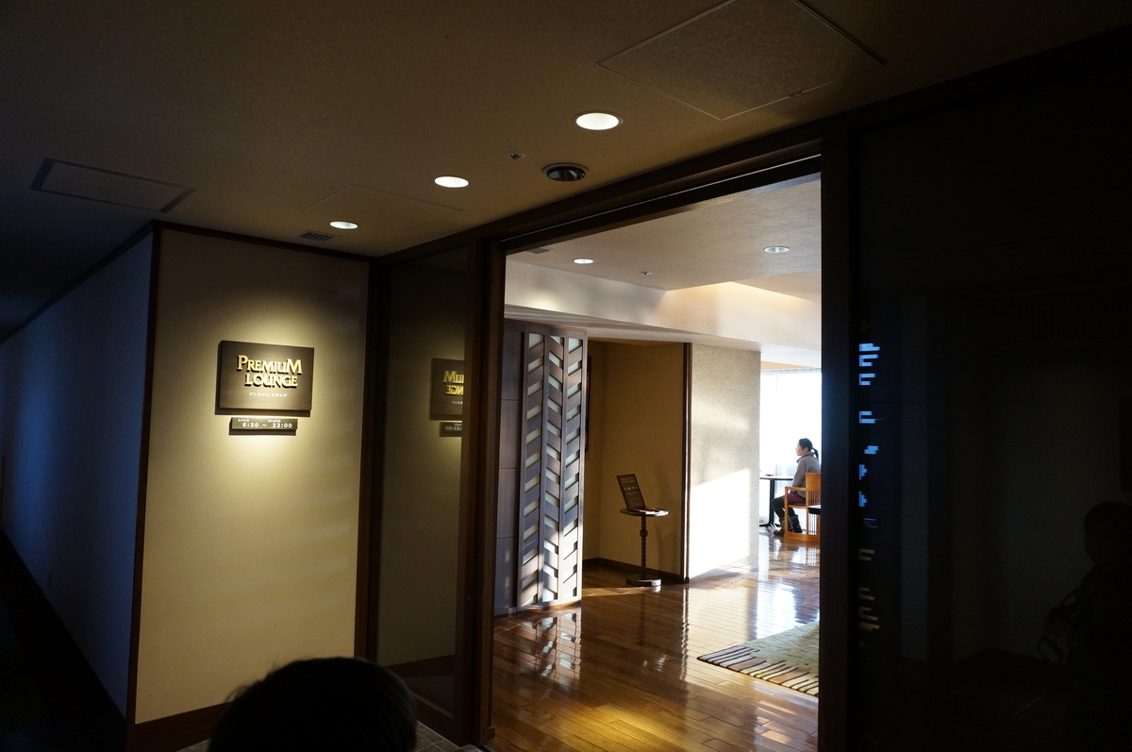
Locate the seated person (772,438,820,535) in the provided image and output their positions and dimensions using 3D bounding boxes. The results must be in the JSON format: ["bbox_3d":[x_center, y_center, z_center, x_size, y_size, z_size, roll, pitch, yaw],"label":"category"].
[{"bbox_3d":[3.081,1.493,10.108,0.480,1.300,0.680,4,-4,-41],"label":"seated person"}]

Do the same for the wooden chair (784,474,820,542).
[{"bbox_3d":[3.219,1.711,10.043,0.560,0.869,0.540,4,-4,-41],"label":"wooden chair"}]

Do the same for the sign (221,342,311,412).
[{"bbox_3d":[-1.449,0.006,3.653,0.437,0.308,0.055,4,-4,-41],"label":"sign"}]

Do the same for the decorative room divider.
[{"bbox_3d":[-0.199,0.726,6.087,0.930,2.263,0.140,4,-4,-41],"label":"decorative room divider"}]

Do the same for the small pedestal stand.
[{"bbox_3d":[0.739,1.597,7.056,0.455,0.665,0.455,1,-3,0],"label":"small pedestal stand"}]

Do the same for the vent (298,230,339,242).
[{"bbox_3d":[-1.190,-0.673,3.621,0.165,0.020,0.165,4,-4,-41],"label":"vent"}]

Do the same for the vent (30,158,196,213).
[{"bbox_3d":[-1.749,-0.726,2.906,0.475,0.030,0.505,4,-4,-41],"label":"vent"}]

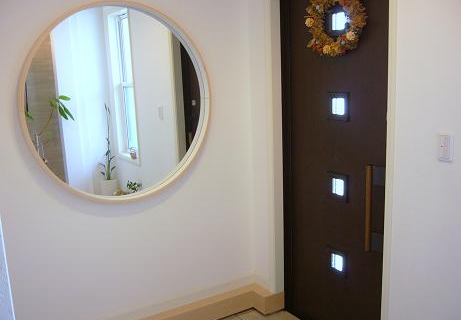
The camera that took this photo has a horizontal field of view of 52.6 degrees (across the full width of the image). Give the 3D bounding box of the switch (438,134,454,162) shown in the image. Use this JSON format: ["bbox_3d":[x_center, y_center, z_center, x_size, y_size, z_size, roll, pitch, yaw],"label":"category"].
[{"bbox_3d":[0.886,-0.051,1.910,0.015,0.120,0.071,-9,12,-31],"label":"switch"}]

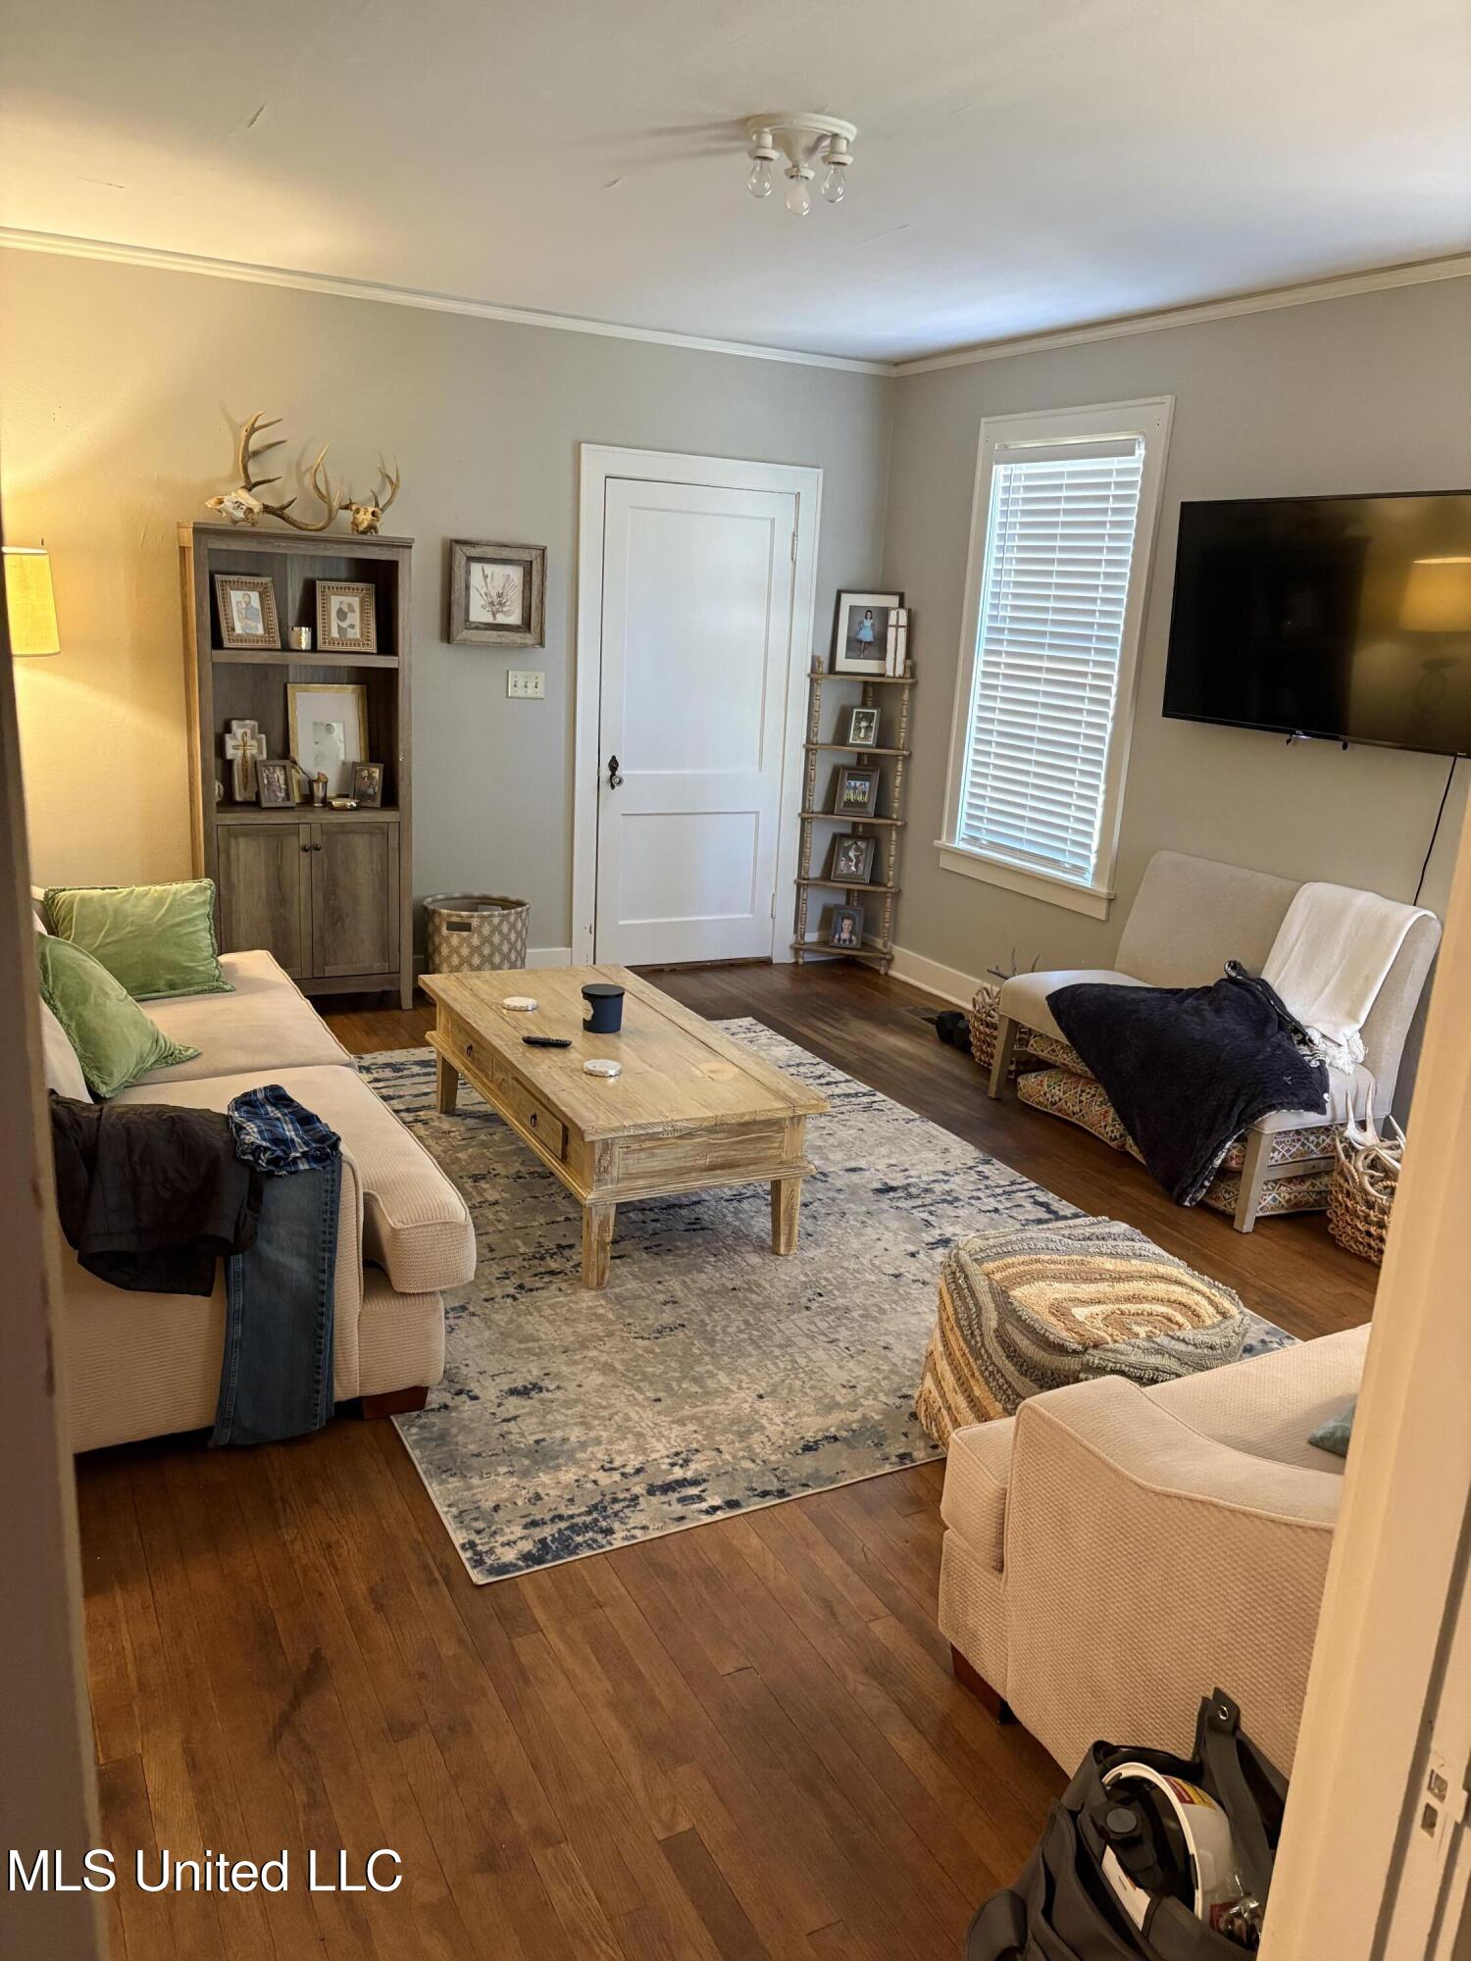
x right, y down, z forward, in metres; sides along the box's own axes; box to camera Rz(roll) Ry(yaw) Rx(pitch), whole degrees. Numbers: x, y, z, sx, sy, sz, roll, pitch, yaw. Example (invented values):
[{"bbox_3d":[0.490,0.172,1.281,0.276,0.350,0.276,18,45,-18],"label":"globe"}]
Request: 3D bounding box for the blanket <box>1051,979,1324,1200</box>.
[{"bbox_3d":[1.378,0.265,4.464,0.446,0.627,0.924,-4,16,-26],"label":"blanket"}]

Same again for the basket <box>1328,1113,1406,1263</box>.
[{"bbox_3d":[1.911,0.633,4.030,0.330,0.256,0.429,-4,16,-26],"label":"basket"}]

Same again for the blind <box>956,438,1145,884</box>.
[{"bbox_3d":[1.223,-1.281,5.854,0.060,1.625,0.860,-4,17,-27],"label":"blind"}]

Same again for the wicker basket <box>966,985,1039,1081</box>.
[{"bbox_3d":[1.111,0.203,5.714,0.280,0.250,0.280,-4,17,-27],"label":"wicker basket"}]

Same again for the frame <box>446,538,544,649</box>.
[{"bbox_3d":[-0.969,-1.570,6.002,0.405,0.405,0.036,-4,17,-27],"label":"frame"}]

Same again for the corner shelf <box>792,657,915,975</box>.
[{"bbox_3d":[0.572,-0.764,6.800,0.487,1.421,0.264,7,15,16],"label":"corner shelf"}]

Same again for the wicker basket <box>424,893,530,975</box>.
[{"bbox_3d":[-1.071,-0.111,6.100,0.425,0.422,0.415,-4,17,-27],"label":"wicker basket"}]

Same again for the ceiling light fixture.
[{"bbox_3d":[0.148,-1.850,3.359,0.250,0.155,0.250,3,15,-1],"label":"ceiling light fixture"}]

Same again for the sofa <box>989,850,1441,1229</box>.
[{"bbox_3d":[1.433,0.119,4.657,0.635,0.883,1.254,-4,16,-26],"label":"sofa"}]

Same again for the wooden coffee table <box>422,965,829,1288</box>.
[{"bbox_3d":[-0.383,0.358,4.218,0.676,0.427,1.444,-4,16,-26],"label":"wooden coffee table"}]

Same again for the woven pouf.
[{"bbox_3d":[0.703,0.757,2.990,0.470,0.389,0.470,-4,16,-27],"label":"woven pouf"}]

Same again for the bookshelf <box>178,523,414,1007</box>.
[{"bbox_3d":[-1.631,-0.755,5.552,0.772,1.794,0.294,-5,17,-30],"label":"bookshelf"}]

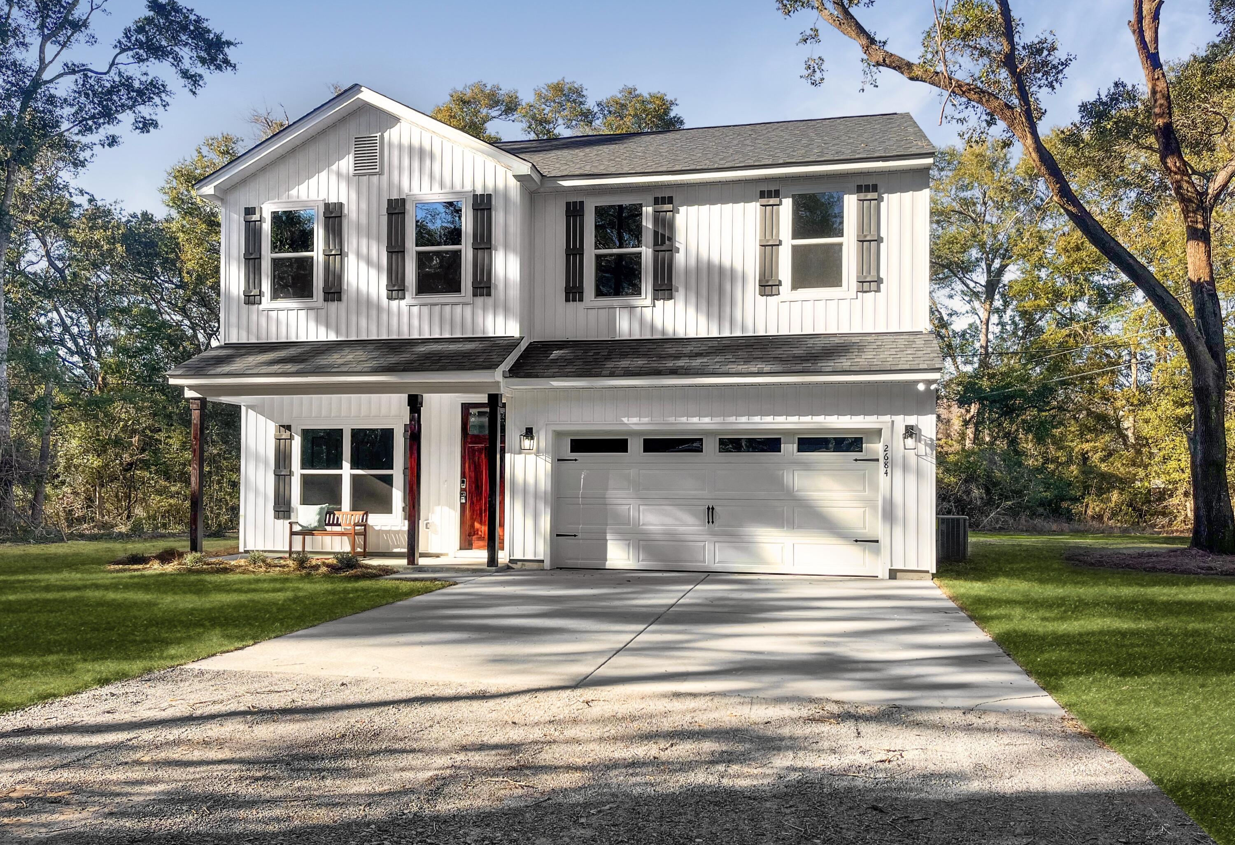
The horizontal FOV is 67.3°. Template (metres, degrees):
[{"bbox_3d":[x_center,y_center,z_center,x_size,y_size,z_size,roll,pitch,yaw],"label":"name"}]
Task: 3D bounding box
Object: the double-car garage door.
[{"bbox_3d":[1.442,1.196,14.064,4.880,2.155,0.080,0,-2,12],"label":"double-car garage door"}]

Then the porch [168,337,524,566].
[{"bbox_3d":[-4.248,0.436,14.829,5.525,3.581,1.865,0,-2,12],"label":"porch"}]

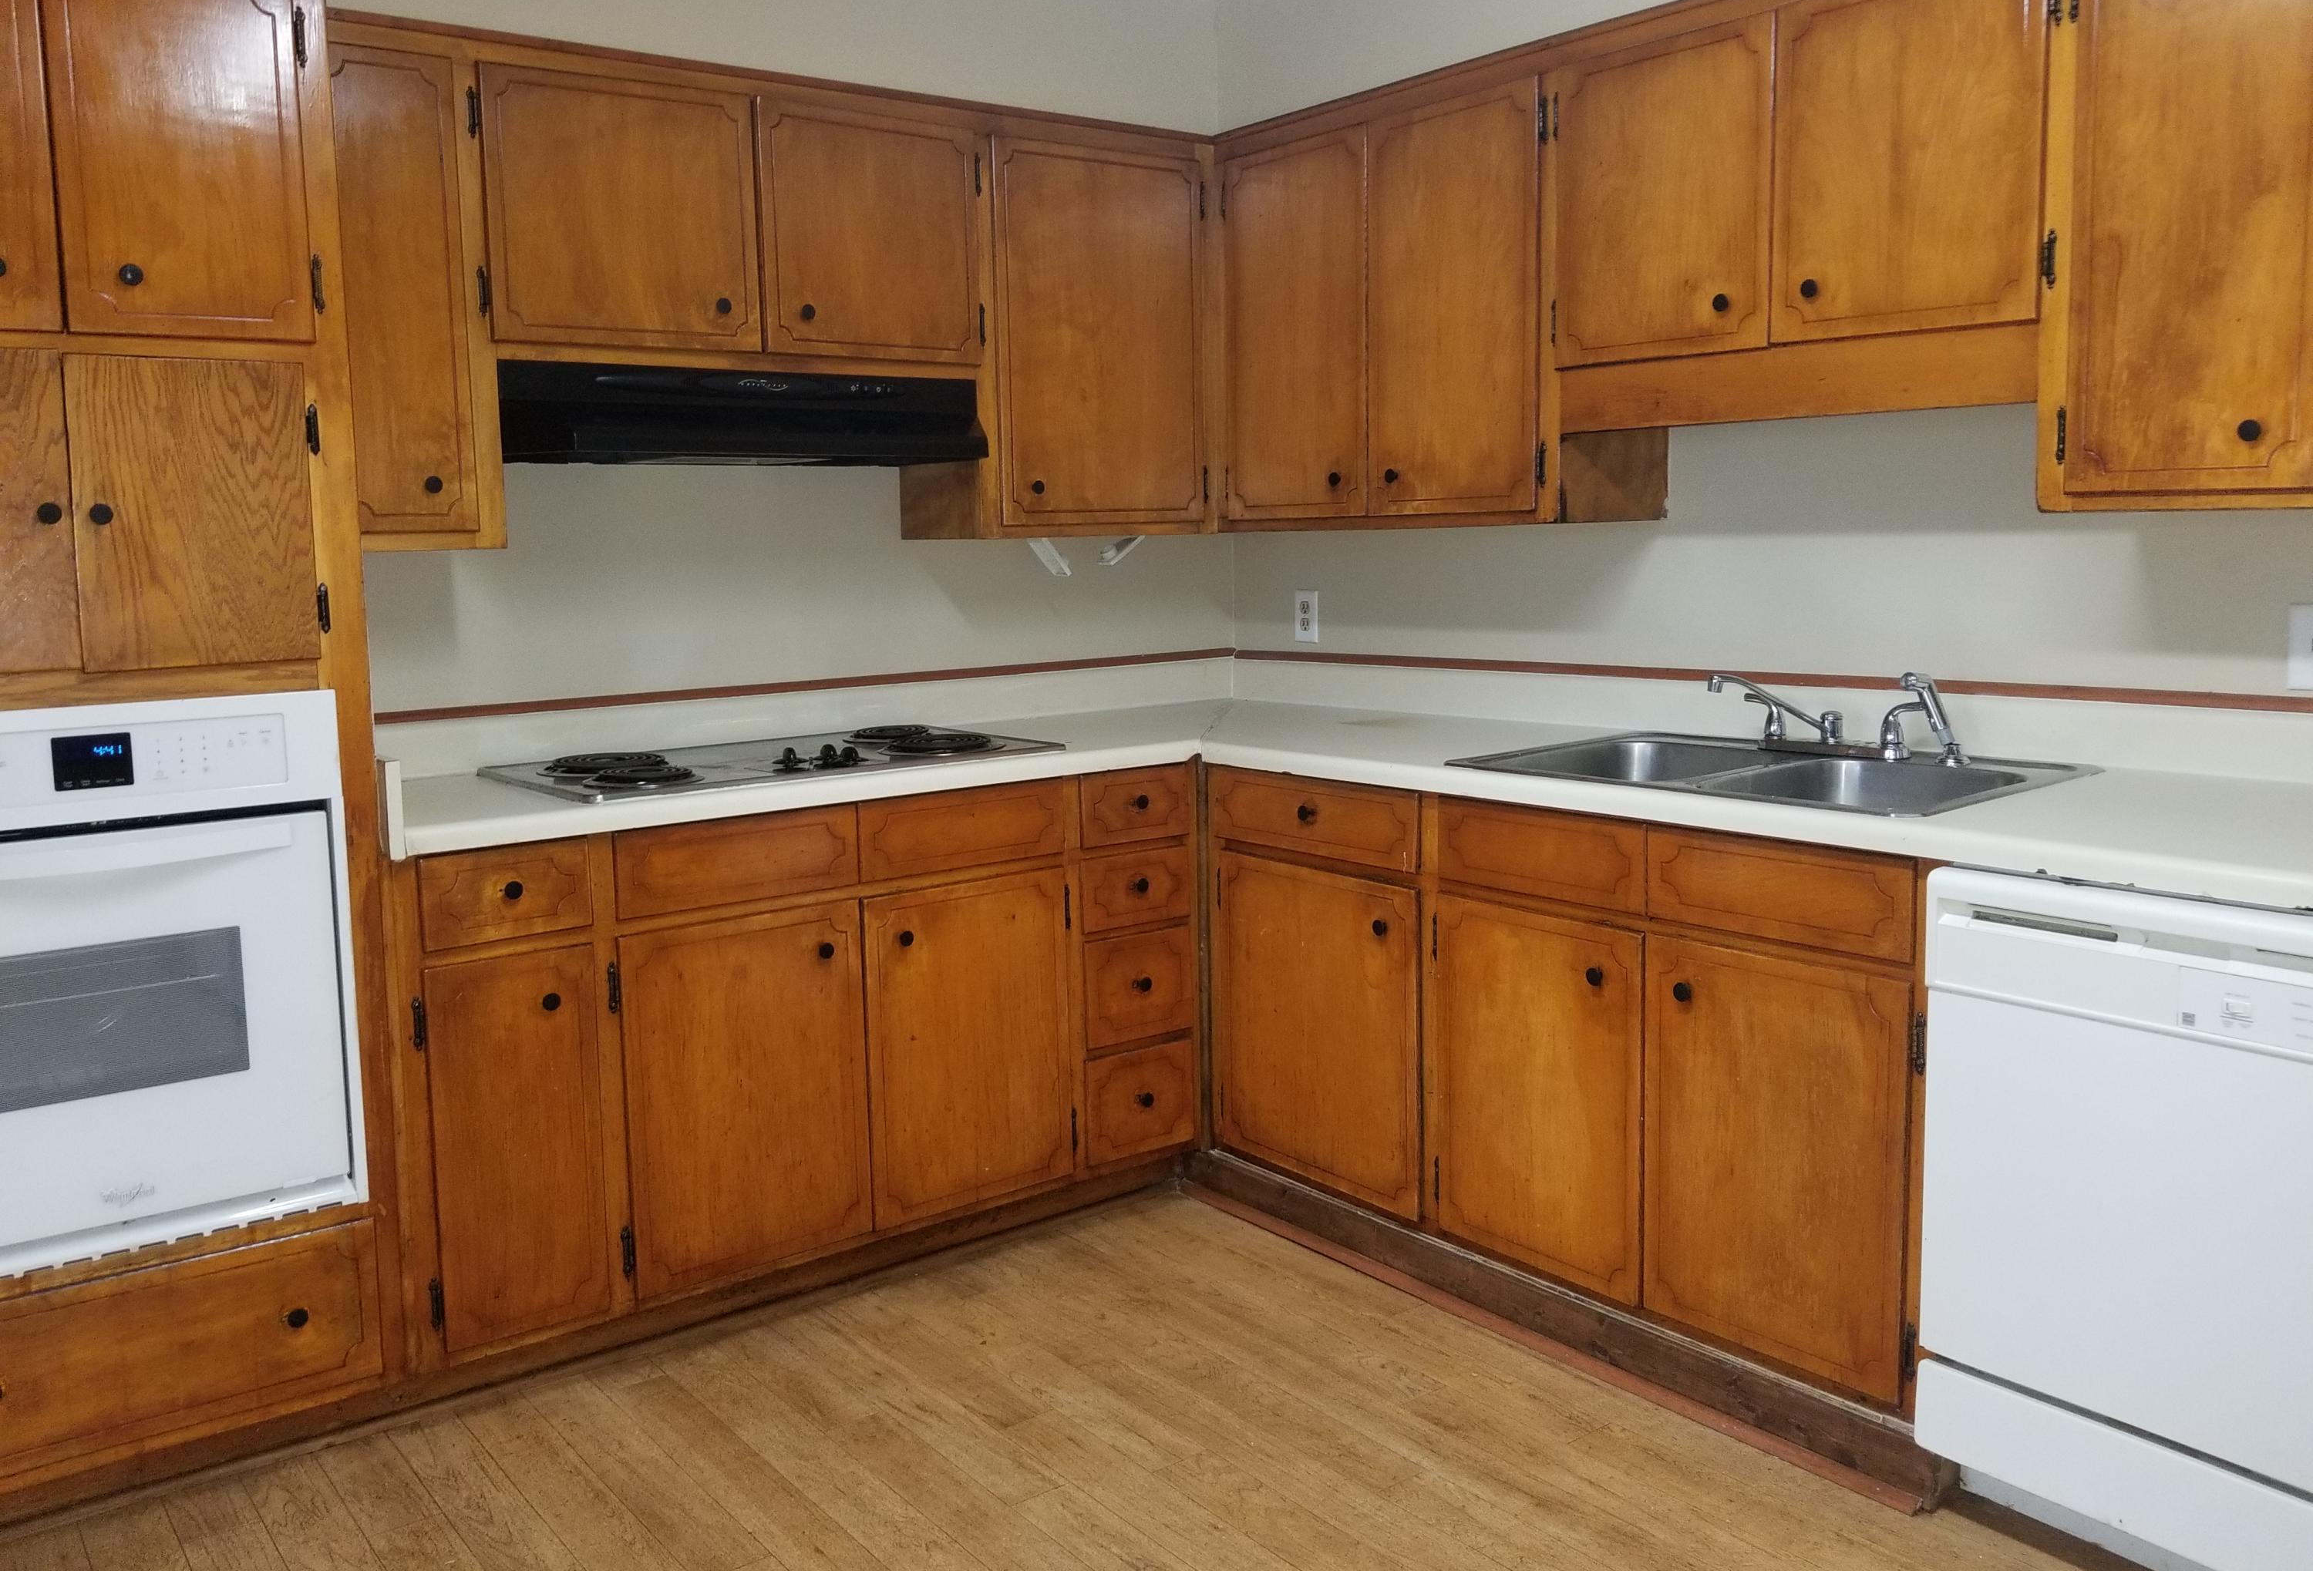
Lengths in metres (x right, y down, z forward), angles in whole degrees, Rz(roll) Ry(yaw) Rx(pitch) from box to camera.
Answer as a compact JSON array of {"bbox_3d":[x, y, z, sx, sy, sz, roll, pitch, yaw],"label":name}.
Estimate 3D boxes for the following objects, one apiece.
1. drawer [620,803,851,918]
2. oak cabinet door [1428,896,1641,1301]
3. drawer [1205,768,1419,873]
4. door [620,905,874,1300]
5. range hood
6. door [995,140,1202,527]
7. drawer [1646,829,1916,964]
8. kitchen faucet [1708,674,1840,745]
[{"bbox_3d":[-0.789,0.099,2.921,0.409,0.135,0.430,-7,10,-38],"label":"drawer"},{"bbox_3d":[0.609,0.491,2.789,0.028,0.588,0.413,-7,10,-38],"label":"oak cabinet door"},{"bbox_3d":[0.438,0.032,3.242,0.430,0.140,0.538,-7,10,-38],"label":"drawer"},{"bbox_3d":[-0.656,0.497,2.807,0.410,0.577,0.022,-7,10,-38],"label":"door"},{"bbox_3d":[-0.763,-0.680,3.211,0.918,0.155,0.430,-7,10,-36],"label":"range hood"},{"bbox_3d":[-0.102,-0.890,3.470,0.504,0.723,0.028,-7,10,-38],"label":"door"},{"bbox_3d":[0.991,0.127,2.498,0.380,0.133,0.416,-7,10,-36],"label":"drawer"},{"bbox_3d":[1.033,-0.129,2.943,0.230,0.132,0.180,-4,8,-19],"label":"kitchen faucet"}]

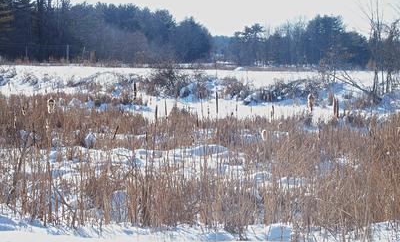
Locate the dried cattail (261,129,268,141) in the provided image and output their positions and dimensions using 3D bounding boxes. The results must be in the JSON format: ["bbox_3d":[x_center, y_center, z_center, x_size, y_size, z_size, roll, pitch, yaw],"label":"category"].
[{"bbox_3d":[0.790,0.180,13.000,0.076,0.142,0.075,0,3,0],"label":"dried cattail"}]

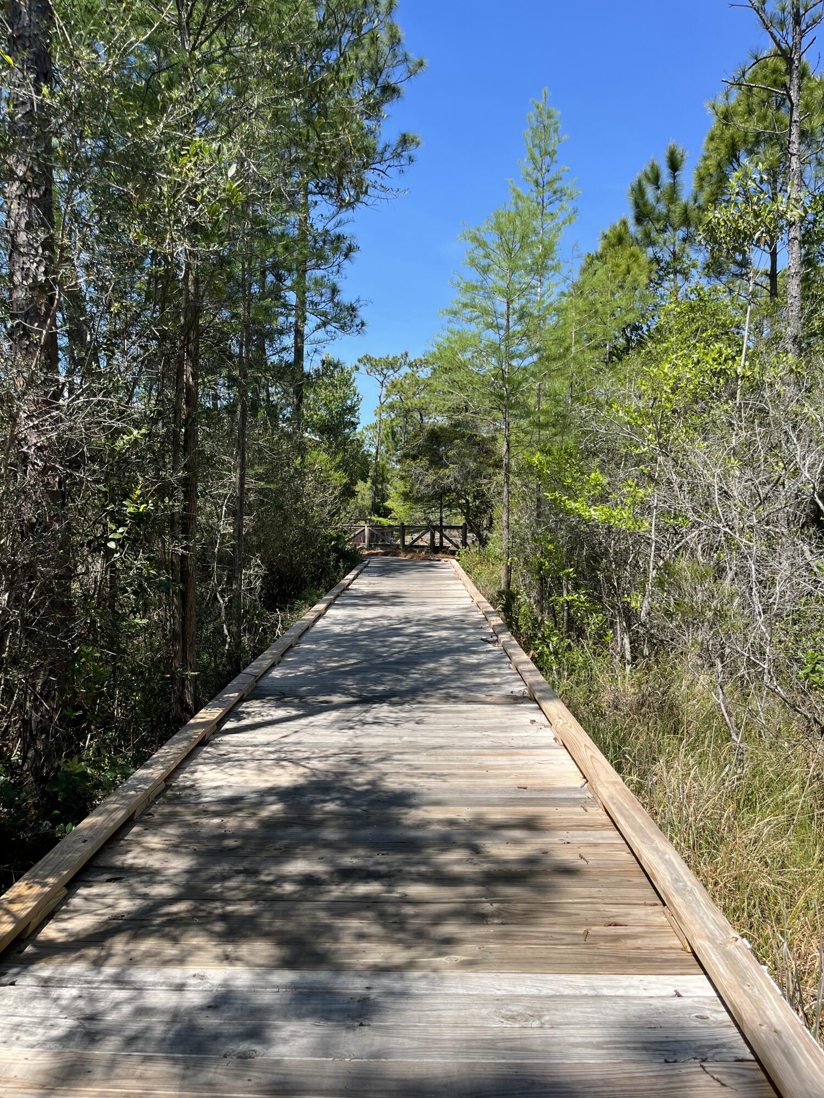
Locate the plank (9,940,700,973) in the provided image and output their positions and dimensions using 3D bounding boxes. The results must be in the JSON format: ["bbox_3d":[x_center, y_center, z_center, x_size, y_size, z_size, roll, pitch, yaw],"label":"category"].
[{"bbox_3d":[-0.183,1.288,2.562,2.380,0.038,0.143,0,3,1],"label":"plank"}]

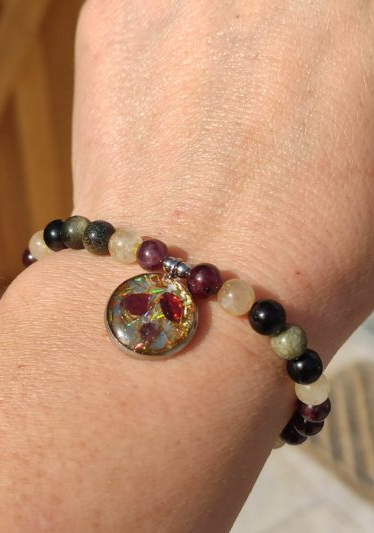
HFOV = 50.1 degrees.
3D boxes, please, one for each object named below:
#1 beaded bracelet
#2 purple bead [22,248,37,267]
[{"bbox_3d":[-0.010,0.021,0.085,0.077,0.057,0.021,22,48,17],"label":"beaded bracelet"},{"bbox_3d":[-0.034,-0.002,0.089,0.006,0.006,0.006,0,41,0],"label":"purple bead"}]

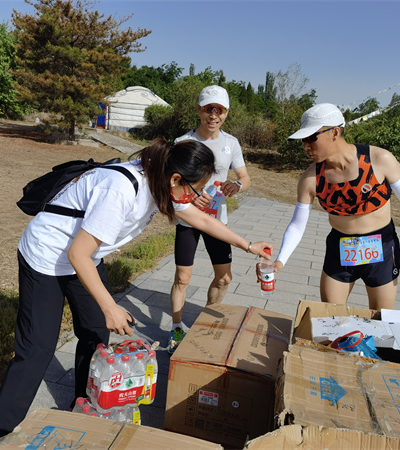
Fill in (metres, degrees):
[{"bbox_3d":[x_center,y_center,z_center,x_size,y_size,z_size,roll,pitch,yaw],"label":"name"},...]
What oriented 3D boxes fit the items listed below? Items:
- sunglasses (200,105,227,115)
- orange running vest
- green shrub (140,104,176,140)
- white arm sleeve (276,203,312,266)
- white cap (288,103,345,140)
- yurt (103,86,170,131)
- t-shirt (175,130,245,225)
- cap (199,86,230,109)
[{"bbox_3d":[0.078,-0.666,2.700,0.148,0.052,0.130,6,16,0],"label":"sunglasses"},{"bbox_3d":[0.661,-0.193,2.030,0.335,0.320,0.230,-1,15,30],"label":"orange running vest"},{"bbox_3d":[-2.306,-5.694,26.000,2.000,2.000,2.000,6,12,0],"label":"green shrub"},{"bbox_3d":[0.384,0.033,1.970,0.095,0.330,0.110,0,-36,41],"label":"white arm sleeve"},{"bbox_3d":[0.488,-0.433,1.960,0.270,0.150,0.180,-15,18,-17],"label":"white cap"},{"bbox_3d":[-4.644,-8.514,34.500,5.100,3.200,5.100,3,12,-15],"label":"yurt"},{"bbox_3d":[0.048,-0.285,2.810,0.450,0.610,0.260,5,16,-3],"label":"t-shirt"},{"bbox_3d":[0.078,-0.744,2.710,0.178,0.140,0.265,6,17,0],"label":"cap"}]

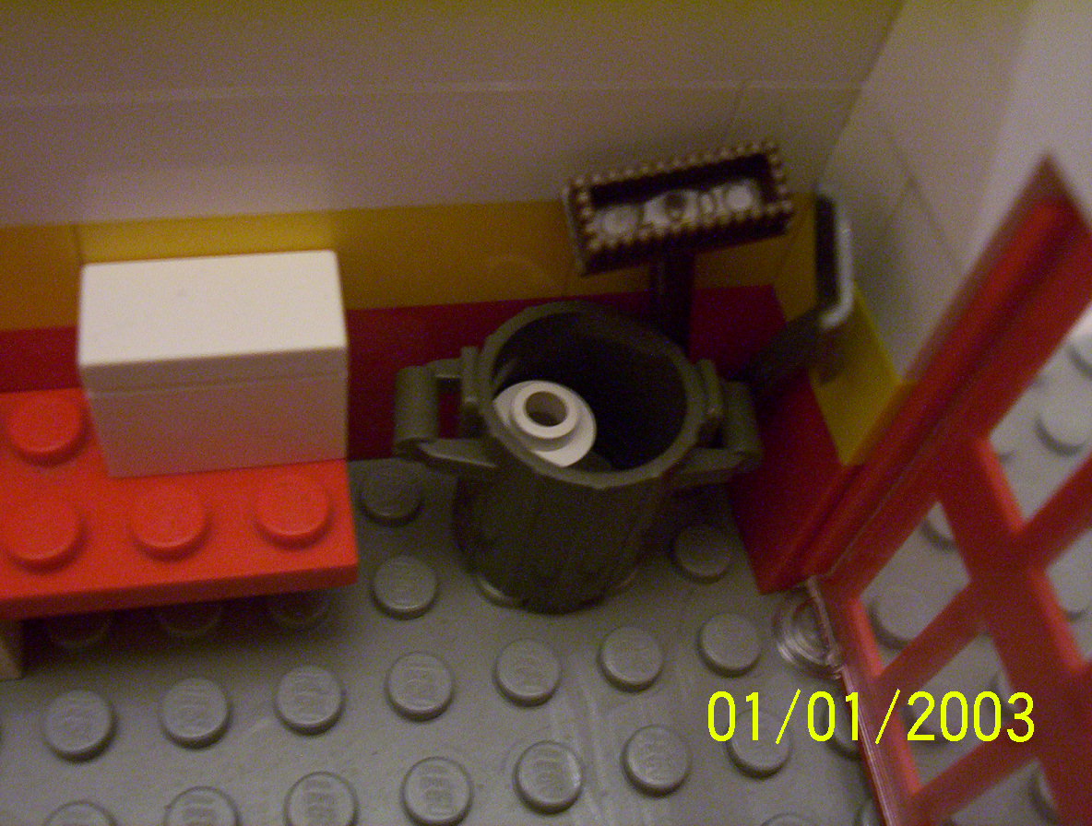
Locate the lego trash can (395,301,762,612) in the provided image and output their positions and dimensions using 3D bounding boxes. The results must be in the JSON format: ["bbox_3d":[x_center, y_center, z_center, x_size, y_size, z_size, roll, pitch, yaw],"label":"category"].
[{"bbox_3d":[0.001,0.004,0.100,0.025,0.019,0.016,1,54,-10],"label":"lego trash can"}]

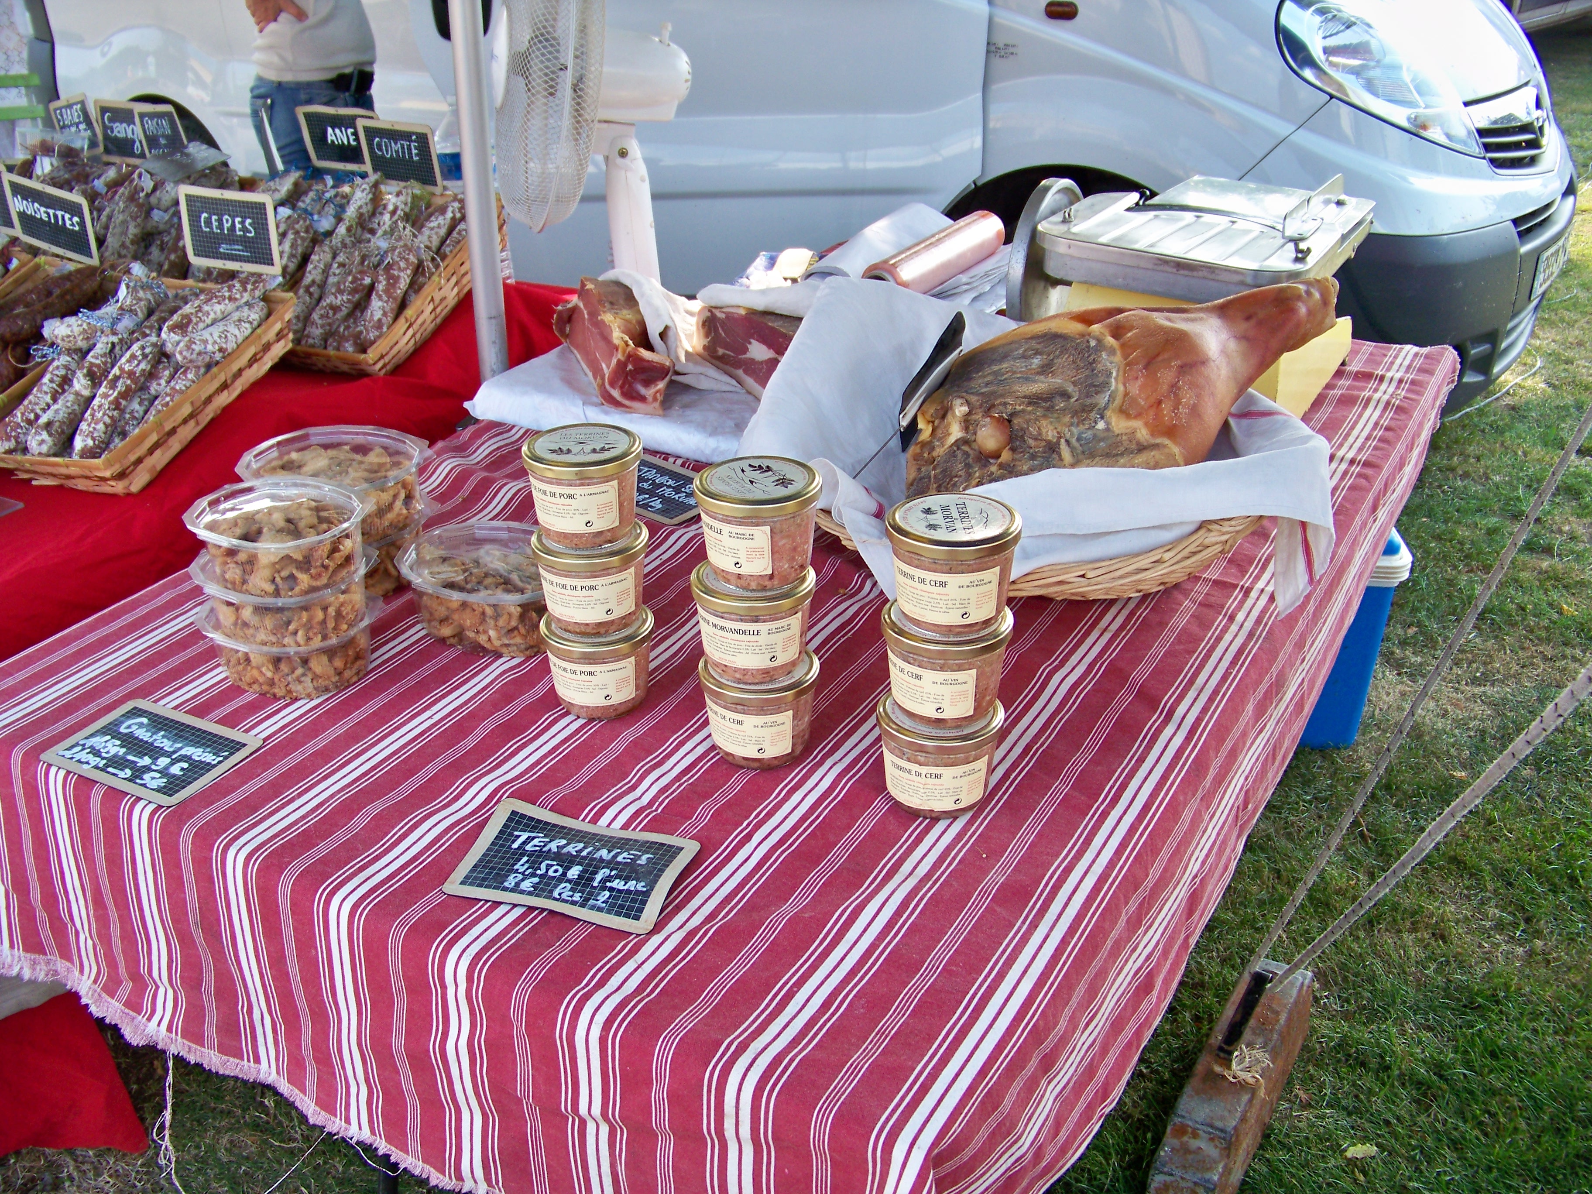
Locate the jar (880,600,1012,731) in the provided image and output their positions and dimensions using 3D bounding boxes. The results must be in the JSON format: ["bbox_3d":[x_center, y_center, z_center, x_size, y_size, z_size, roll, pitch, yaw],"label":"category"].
[{"bbox_3d":[0.101,0.044,1.021,0.087,0.072,0.087,0,27,0],"label":"jar"}]

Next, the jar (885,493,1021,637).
[{"bbox_3d":[0.101,-0.019,0.975,0.086,0.071,0.086,-1,27,0],"label":"jar"}]

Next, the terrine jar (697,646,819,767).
[{"bbox_3d":[-0.026,0.081,1.109,0.087,0.072,0.087,0,27,0],"label":"terrine jar"}]

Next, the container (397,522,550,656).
[{"bbox_3d":[-0.255,-0.003,1.291,0.154,0.061,0.154,-6,27,-11],"label":"container"}]

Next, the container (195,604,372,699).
[{"bbox_3d":[-0.407,0.035,1.230,0.141,0.052,0.141,-10,28,-18],"label":"container"}]

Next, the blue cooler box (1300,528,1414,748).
[{"bbox_3d":[0.750,0.029,2.499,0.380,0.370,0.300,1,27,3],"label":"blue cooler box"}]

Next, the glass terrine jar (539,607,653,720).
[{"bbox_3d":[-0.149,0.050,1.164,0.086,0.071,0.086,-1,27,0],"label":"glass terrine jar"}]

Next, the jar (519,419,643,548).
[{"bbox_3d":[-0.154,-0.078,1.110,0.087,0.072,0.087,0,27,0],"label":"jar"}]

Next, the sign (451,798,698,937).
[{"bbox_3d":[-0.145,0.175,0.989,0.144,0.014,0.096,9,31,11],"label":"sign"}]

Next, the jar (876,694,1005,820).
[{"bbox_3d":[0.099,0.107,1.040,0.086,0.071,0.086,-1,27,0],"label":"jar"}]

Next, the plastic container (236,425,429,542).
[{"bbox_3d":[-0.406,-0.097,1.354,0.171,0.058,0.158,-5,27,-8],"label":"plastic container"}]

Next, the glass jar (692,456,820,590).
[{"bbox_3d":[-0.025,-0.047,1.032,0.086,0.071,0.086,-1,27,0],"label":"glass jar"}]

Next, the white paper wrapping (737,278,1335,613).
[{"bbox_3d":[0.207,-0.160,1.423,0.520,0.204,0.398,-1,27,0],"label":"white paper wrapping"}]

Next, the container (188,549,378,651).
[{"bbox_3d":[-0.405,-0.004,1.211,0.141,0.052,0.141,-10,28,-18],"label":"container"}]

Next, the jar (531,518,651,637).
[{"bbox_3d":[-0.152,-0.014,1.142,0.087,0.072,0.087,0,27,0],"label":"jar"}]

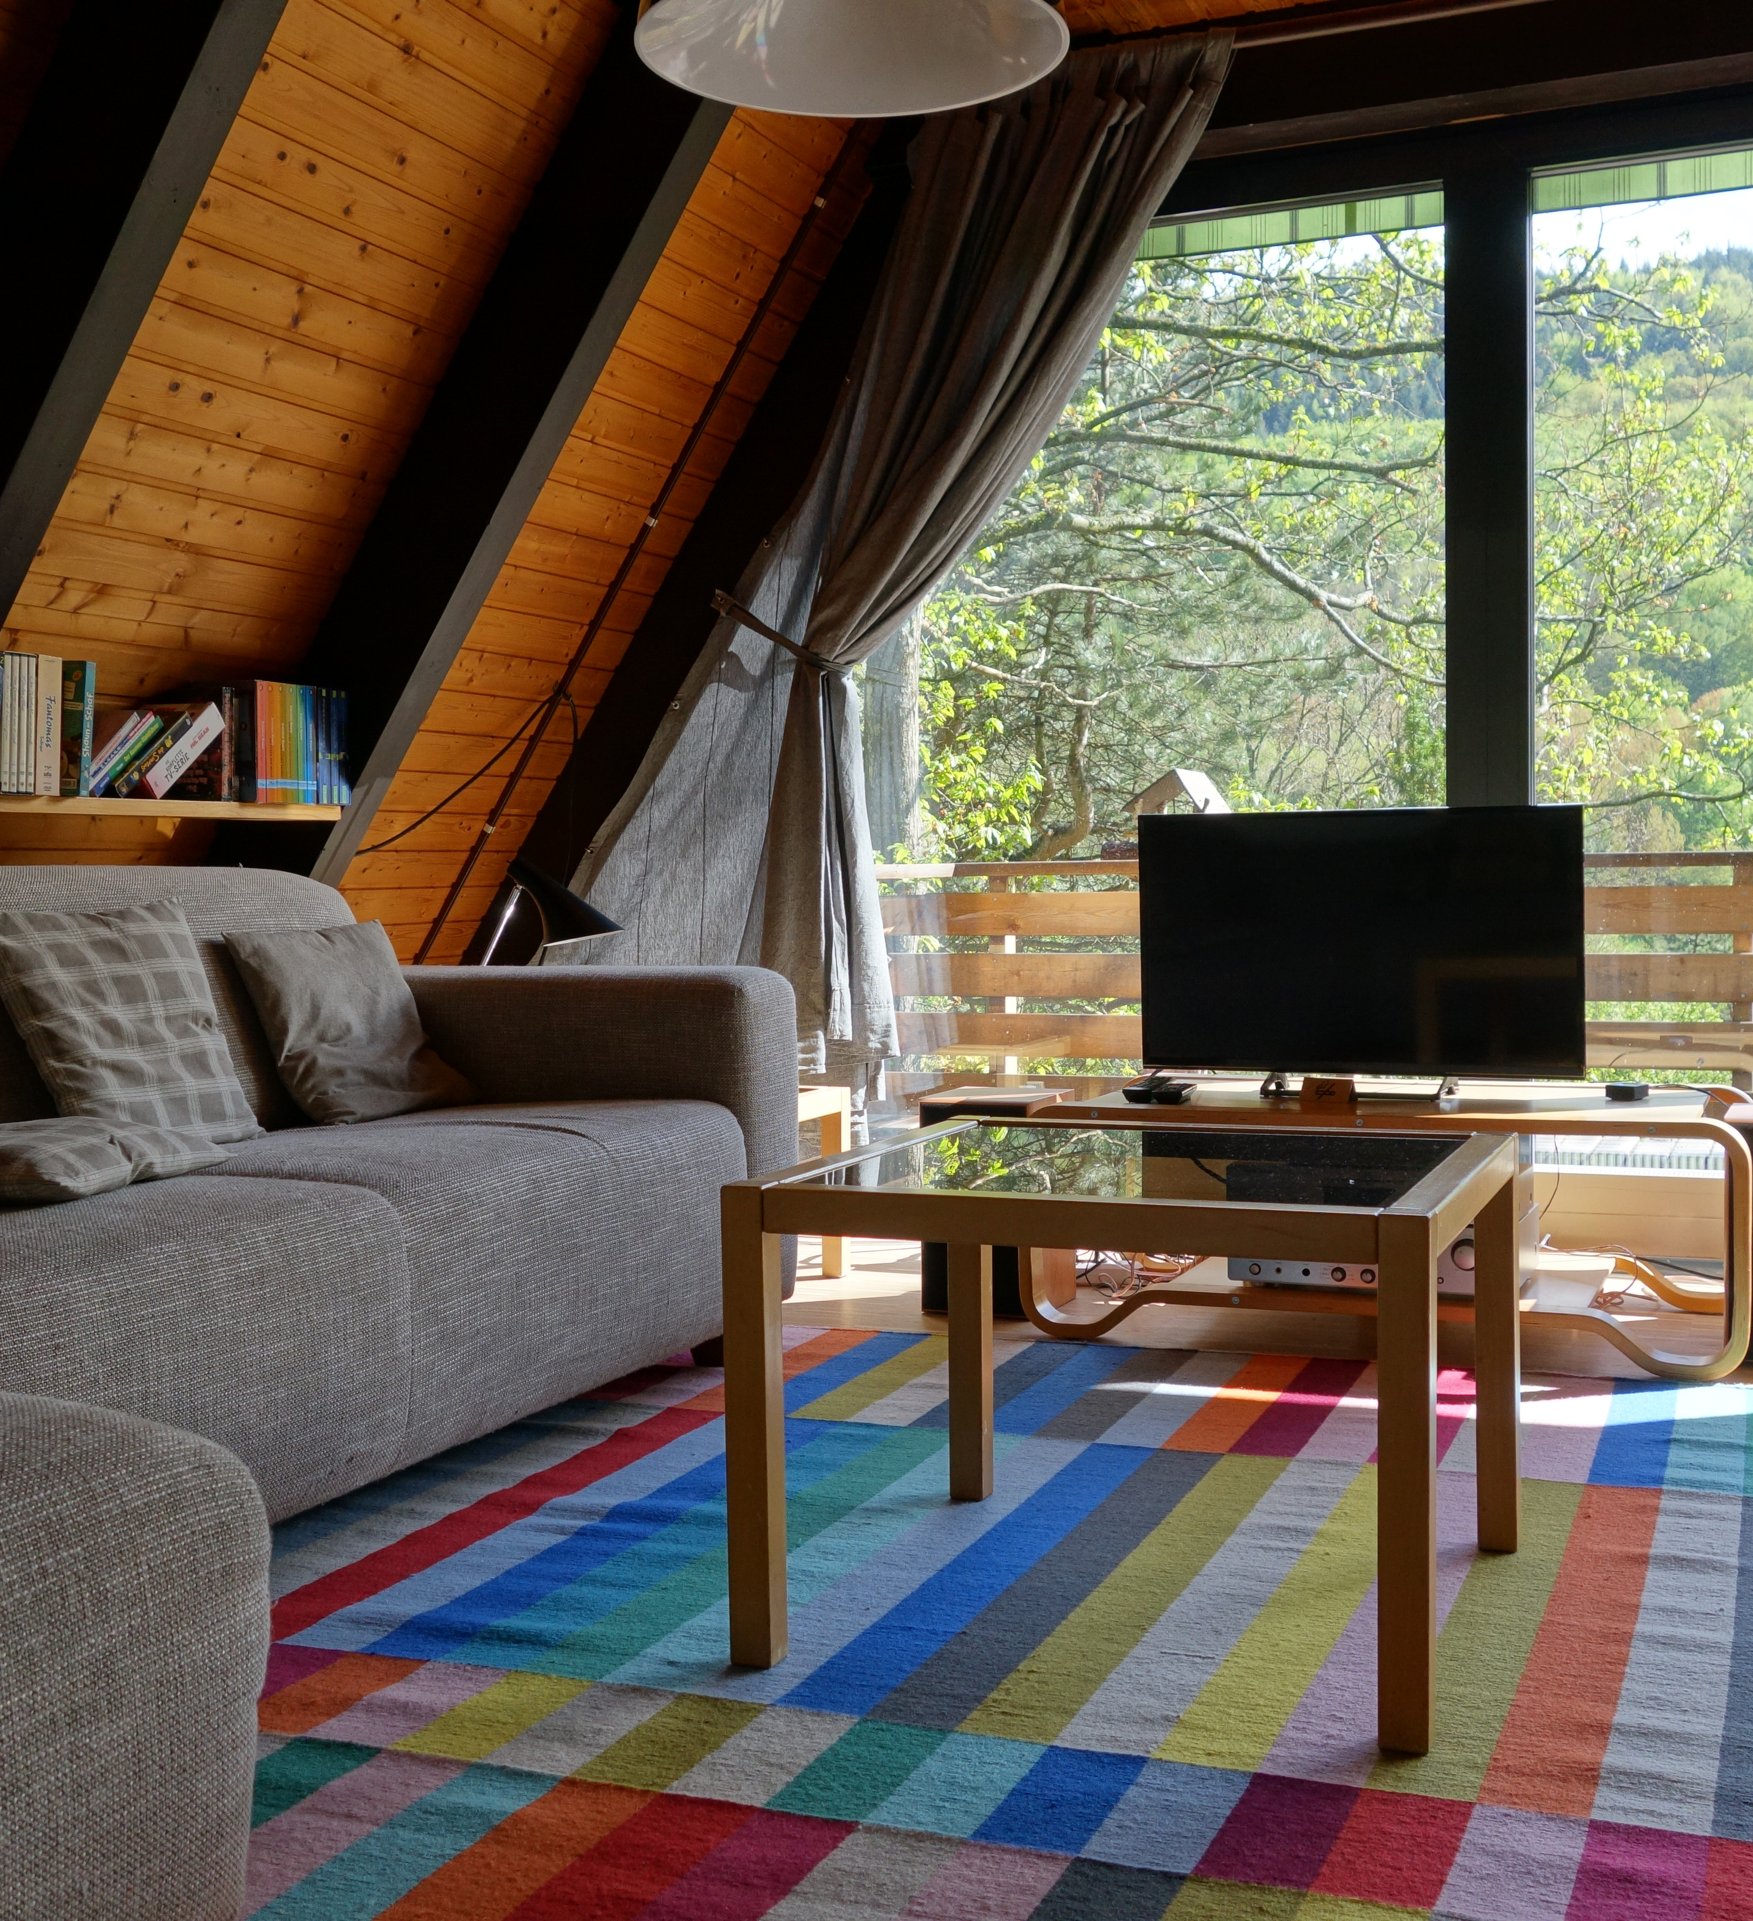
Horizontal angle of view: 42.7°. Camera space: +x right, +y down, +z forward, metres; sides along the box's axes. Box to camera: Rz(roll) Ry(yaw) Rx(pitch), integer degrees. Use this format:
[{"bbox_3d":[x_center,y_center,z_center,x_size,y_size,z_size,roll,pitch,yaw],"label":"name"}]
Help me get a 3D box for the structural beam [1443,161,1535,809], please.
[{"bbox_3d":[1.168,-0.472,4.248,0.156,2.030,0.100,0,3,22],"label":"structural beam"}]

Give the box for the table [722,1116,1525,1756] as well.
[{"bbox_3d":[0.293,0.442,2.371,0.673,0.473,0.664,0,3,21],"label":"table"}]

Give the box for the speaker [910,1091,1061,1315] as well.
[{"bbox_3d":[0.222,0.425,3.979,0.196,0.369,0.263,0,3,22],"label":"speaker"}]

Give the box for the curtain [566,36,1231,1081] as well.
[{"bbox_3d":[-0.053,-0.706,4.471,1.562,1.998,0.160,0,3,22],"label":"curtain"}]

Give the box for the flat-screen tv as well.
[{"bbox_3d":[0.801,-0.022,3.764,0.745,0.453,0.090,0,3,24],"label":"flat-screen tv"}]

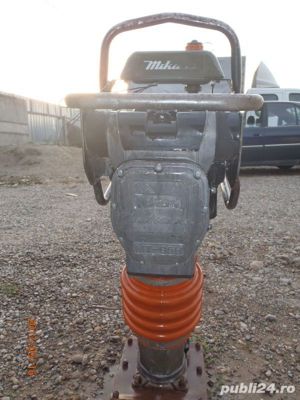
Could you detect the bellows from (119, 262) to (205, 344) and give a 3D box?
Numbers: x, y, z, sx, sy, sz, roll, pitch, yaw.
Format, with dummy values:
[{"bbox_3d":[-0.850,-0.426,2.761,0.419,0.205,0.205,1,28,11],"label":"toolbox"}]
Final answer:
[{"bbox_3d":[0.035,0.247,0.897,0.220,0.195,0.220,1,23,6],"label":"bellows"}]

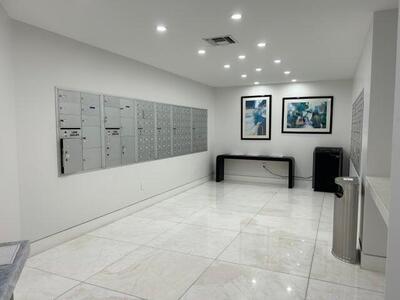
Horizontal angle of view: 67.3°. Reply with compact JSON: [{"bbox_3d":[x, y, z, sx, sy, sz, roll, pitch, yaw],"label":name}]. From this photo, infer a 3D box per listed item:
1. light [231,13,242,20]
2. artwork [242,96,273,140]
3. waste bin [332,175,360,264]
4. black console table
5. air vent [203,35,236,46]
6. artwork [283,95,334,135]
[{"bbox_3d":[0.351,-1.279,2.888,0.120,0.030,0.120,0,4,0],"label":"light"},{"bbox_3d":[1.384,-0.797,7.456,0.765,1.095,0.035,2,5,24],"label":"artwork"},{"bbox_3d":[1.589,0.739,3.287,0.245,0.810,0.460,2,5,24],"label":"waste bin"},{"bbox_3d":[1.332,0.483,7.373,1.870,0.695,0.360,2,5,24],"label":"black console table"},{"bbox_3d":[0.248,-1.338,3.720,0.350,0.025,0.350,2,5,24],"label":"air vent"},{"bbox_3d":[2.469,-0.806,6.964,1.100,0.838,0.035,2,5,24],"label":"artwork"}]

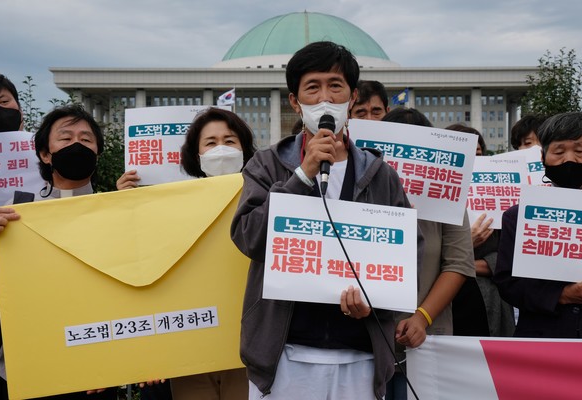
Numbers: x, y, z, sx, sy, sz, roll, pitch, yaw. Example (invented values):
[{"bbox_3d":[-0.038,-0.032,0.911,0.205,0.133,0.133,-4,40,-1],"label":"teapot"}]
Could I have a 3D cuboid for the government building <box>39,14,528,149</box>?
[{"bbox_3d":[4.400,-22.000,305.000,127.000,64.000,86.000,0,-2,0],"label":"government building"}]

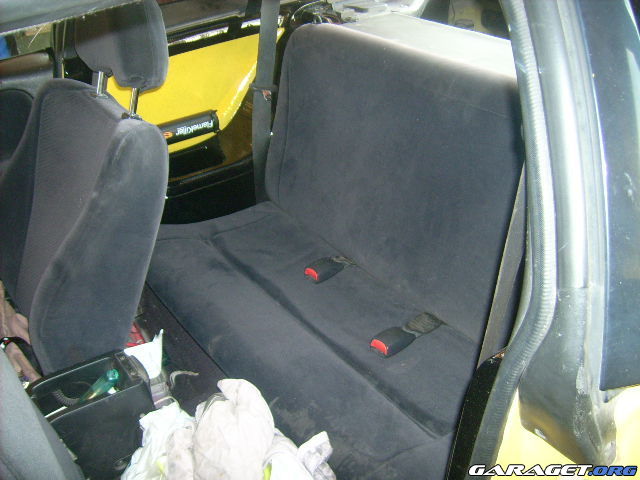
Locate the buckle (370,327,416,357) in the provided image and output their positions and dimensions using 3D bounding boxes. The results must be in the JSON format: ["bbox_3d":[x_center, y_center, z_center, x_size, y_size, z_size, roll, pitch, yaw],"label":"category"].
[{"bbox_3d":[0.143,0.198,1.260,0.075,0.025,0.046,-22,34,-31],"label":"buckle"}]

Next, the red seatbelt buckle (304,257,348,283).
[{"bbox_3d":[0.011,0.070,1.485,0.075,0.025,0.046,-22,34,-31],"label":"red seatbelt buckle"}]

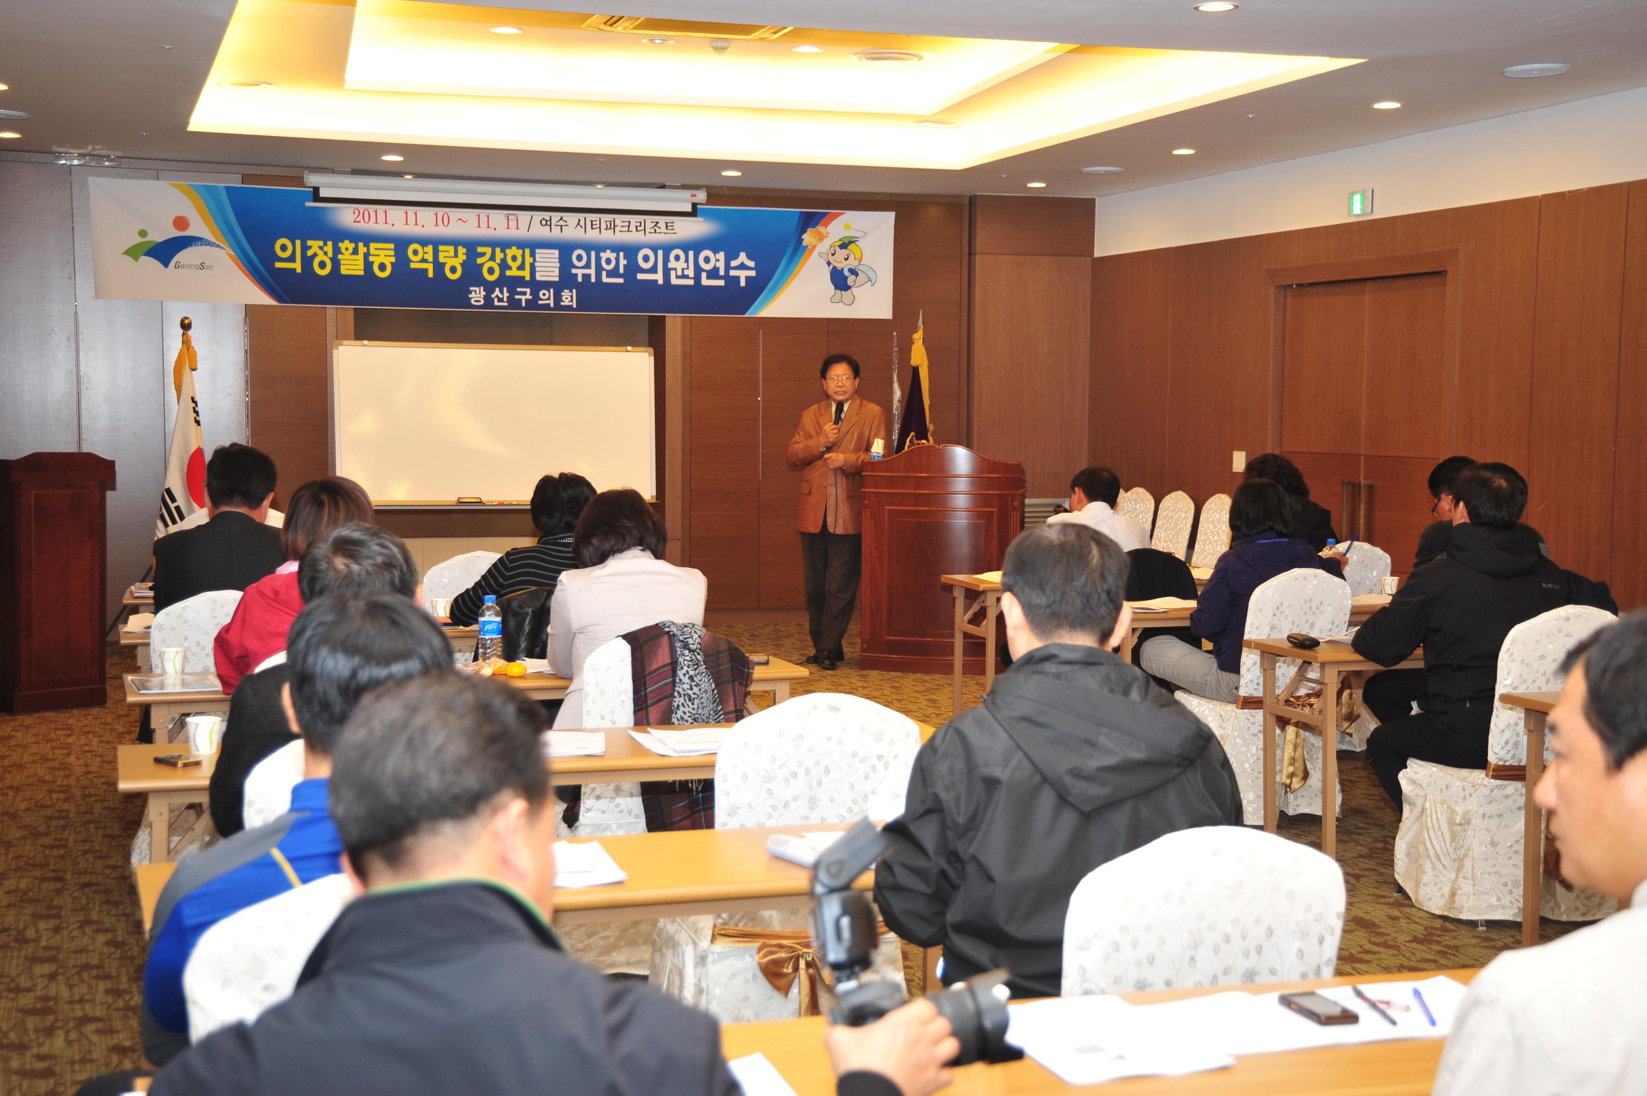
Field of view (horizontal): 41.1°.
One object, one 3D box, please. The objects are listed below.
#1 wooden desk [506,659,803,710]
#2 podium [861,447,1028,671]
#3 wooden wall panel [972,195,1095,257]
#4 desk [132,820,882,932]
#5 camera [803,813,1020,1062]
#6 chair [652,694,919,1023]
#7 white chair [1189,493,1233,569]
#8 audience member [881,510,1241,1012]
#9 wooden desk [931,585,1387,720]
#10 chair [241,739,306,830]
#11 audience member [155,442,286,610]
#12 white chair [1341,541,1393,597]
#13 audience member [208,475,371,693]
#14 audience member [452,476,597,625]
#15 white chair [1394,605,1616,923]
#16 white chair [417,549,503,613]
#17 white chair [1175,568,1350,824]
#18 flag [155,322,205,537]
[{"bbox_3d":[-0.951,0.706,6.007,1.810,0.720,0.450,-1,4,-17],"label":"wooden desk"},{"bbox_3d":[0.653,0.044,11.974,0.860,1.220,0.540,1,4,7],"label":"podium"},{"bbox_3d":[1.390,-2.138,14.608,0.900,0.400,0.050,-1,4,-17],"label":"wooden wall panel"},{"bbox_3d":[-0.154,0.857,3.546,1.800,0.720,0.450,-1,4,-18],"label":"desk"},{"bbox_3d":[0.087,0.403,2.220,0.215,0.260,0.145,-5,4,-13],"label":"camera"},{"bbox_3d":[-0.110,0.705,4.316,0.440,0.900,0.550,-1,4,-22],"label":"chair"},{"bbox_3d":[2.213,0.123,13.476,0.550,0.905,0.450,-1,4,-18],"label":"white chair"},{"bbox_3d":[0.293,0.585,3.273,0.540,1.280,0.820,0,4,-10],"label":"audience member"},{"bbox_3d":[1.454,0.483,9.503,1.800,0.710,0.480,-1,4,-18],"label":"wooden desk"},{"bbox_3d":[-0.872,0.748,4.090,0.460,0.910,0.540,-1,4,-17],"label":"chair"},{"bbox_3d":[-1.824,0.346,6.641,0.510,1.310,0.720,-1,4,-18],"label":"audience member"},{"bbox_3d":[1.977,0.415,9.034,0.460,0.905,0.560,-1,4,-18],"label":"white chair"},{"bbox_3d":[-1.190,0.449,5.338,0.520,1.260,0.820,0,4,-11],"label":"audience member"},{"bbox_3d":[-0.897,0.373,6.931,0.580,1.230,0.720,-1,4,-18],"label":"audience member"},{"bbox_3d":[1.969,0.595,6.337,0.440,0.900,0.550,-1,4,-21],"label":"white chair"},{"bbox_3d":[-1.349,0.445,8.211,0.440,0.900,0.550,-1,4,-18],"label":"white chair"},{"bbox_3d":[1.512,0.499,7.711,0.450,0.905,0.560,-1,4,-24],"label":"white chair"},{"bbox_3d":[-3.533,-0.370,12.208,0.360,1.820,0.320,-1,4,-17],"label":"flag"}]

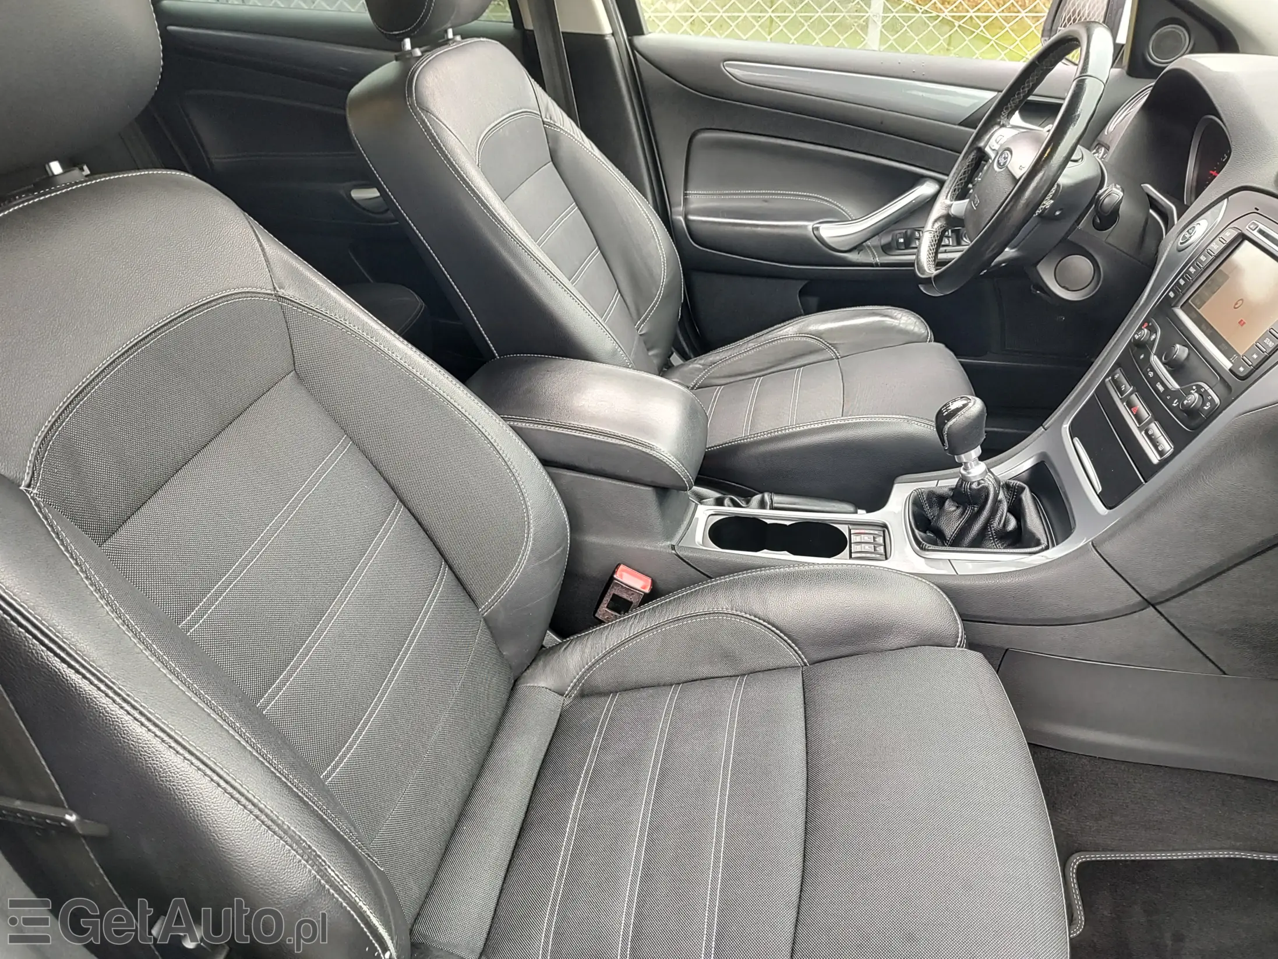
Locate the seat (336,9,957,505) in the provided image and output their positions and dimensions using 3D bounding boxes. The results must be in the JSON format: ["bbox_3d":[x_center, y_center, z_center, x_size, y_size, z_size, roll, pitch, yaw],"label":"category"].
[{"bbox_3d":[0.067,-0.370,1.296,0.935,0.935,0.530,6,33,8],"label":"seat"}]

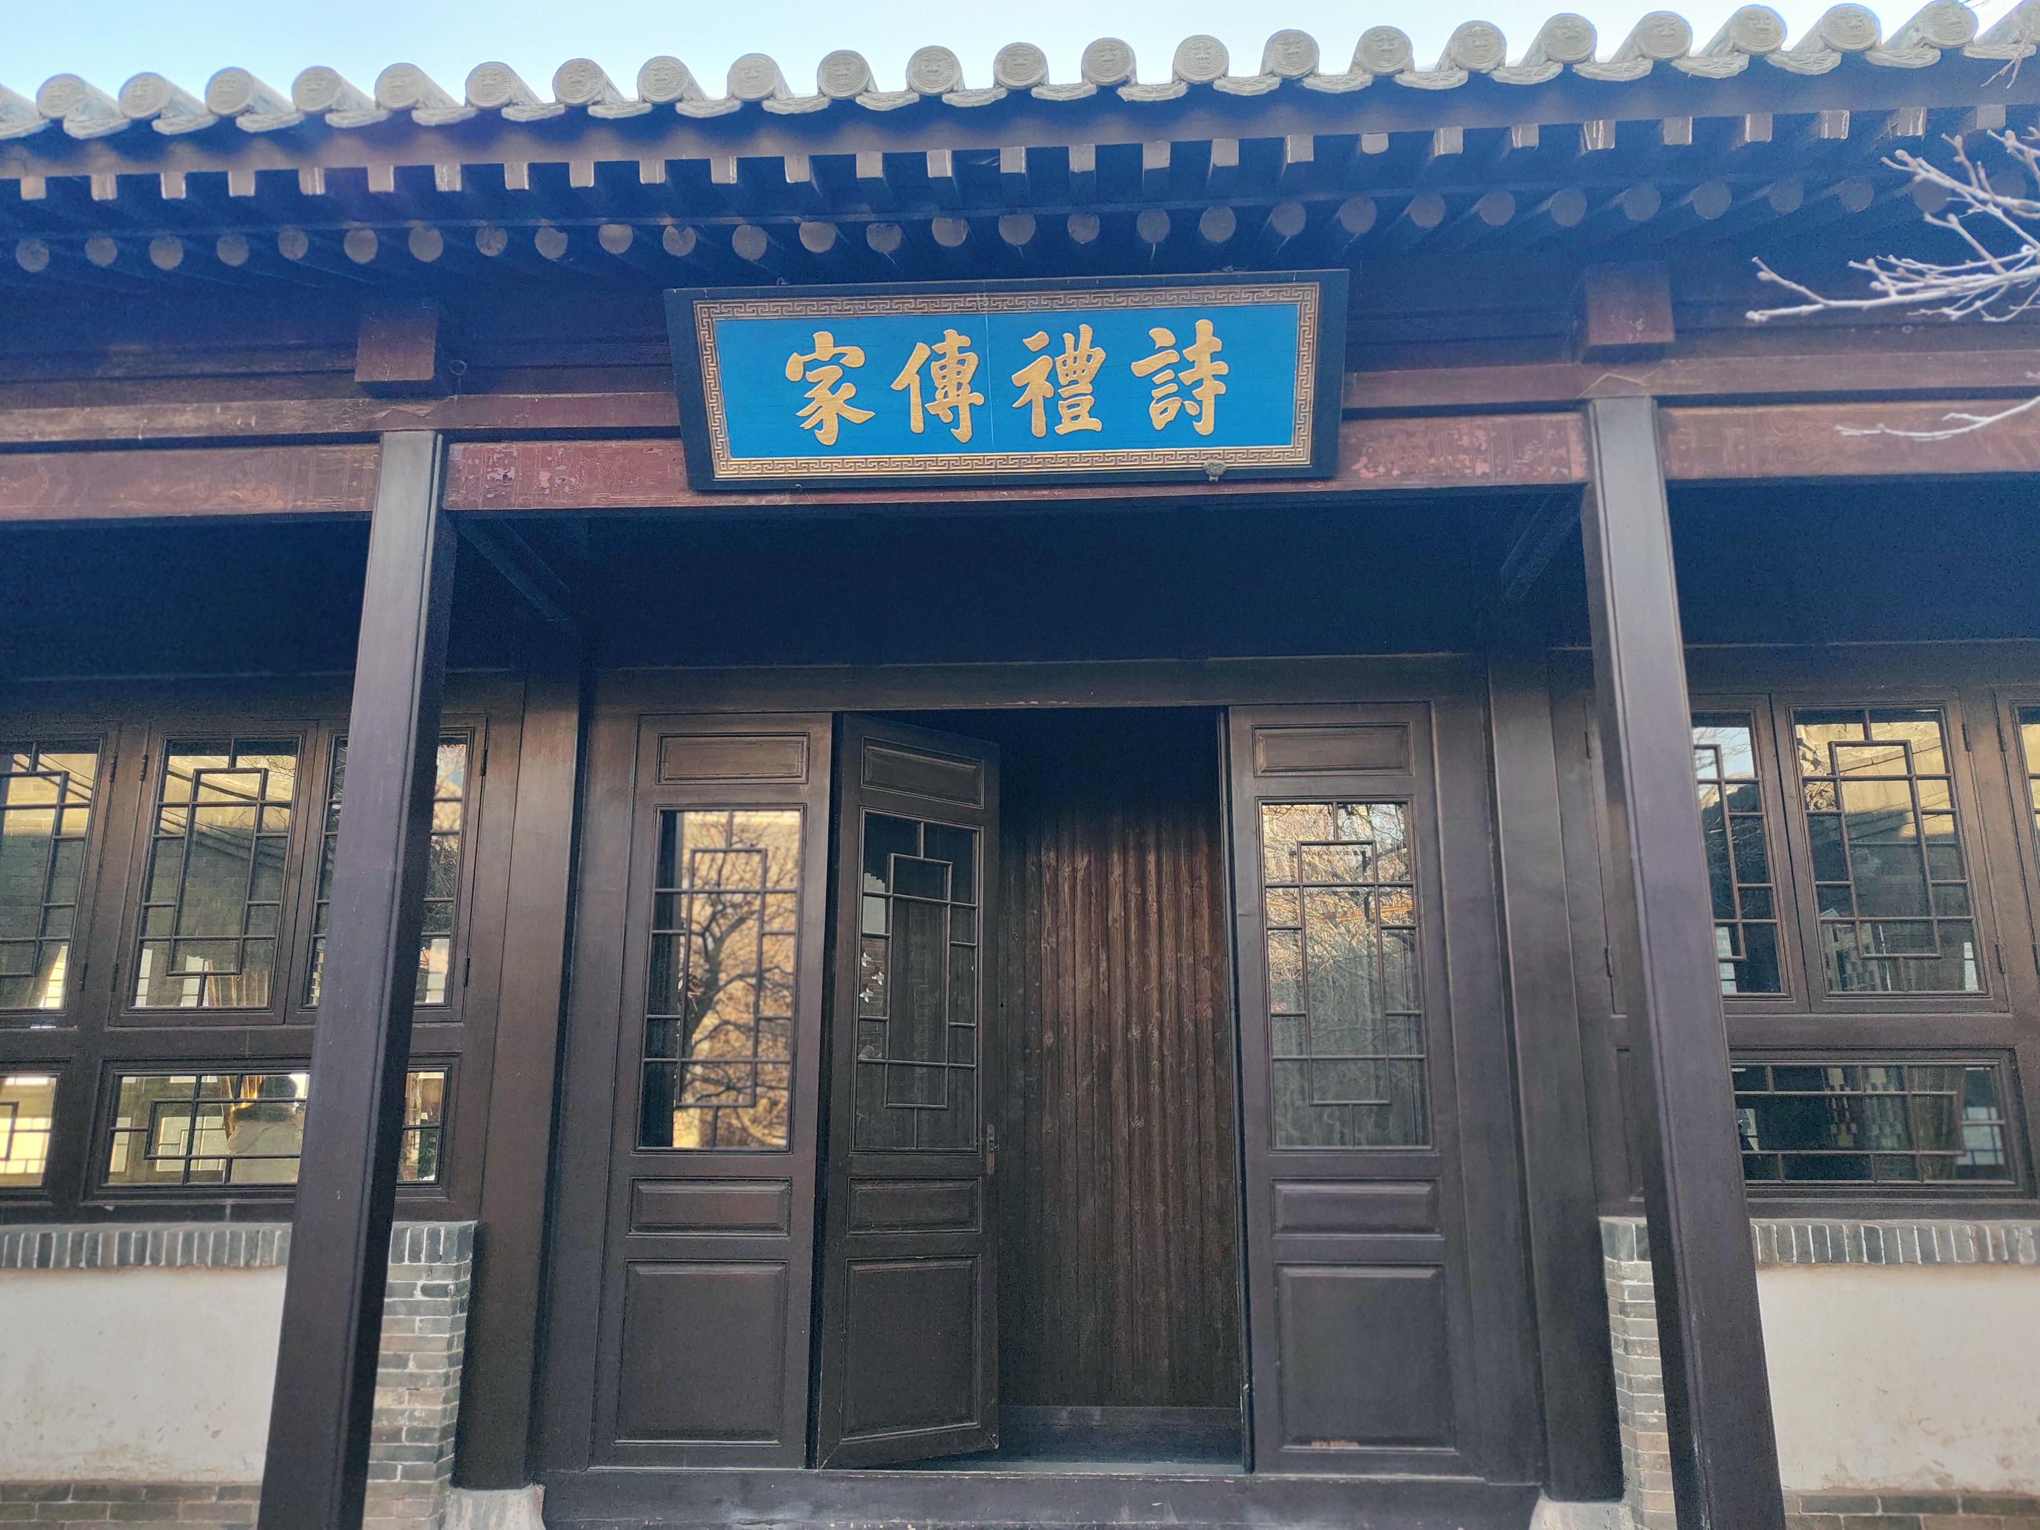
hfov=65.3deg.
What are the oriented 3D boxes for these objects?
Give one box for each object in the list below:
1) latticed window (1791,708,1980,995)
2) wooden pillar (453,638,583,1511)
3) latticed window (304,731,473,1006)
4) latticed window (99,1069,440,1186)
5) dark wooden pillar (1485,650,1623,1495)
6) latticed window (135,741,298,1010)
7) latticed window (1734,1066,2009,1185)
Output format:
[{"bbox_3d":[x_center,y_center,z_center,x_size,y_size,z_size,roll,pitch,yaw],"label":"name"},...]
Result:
[{"bbox_3d":[3.089,0.301,5.692,0.541,1.030,0.060,-1,-15,3],"label":"latticed window"},{"bbox_3d":[-1.755,0.973,5.763,0.230,2.999,0.220,-1,-15,3],"label":"wooden pillar"},{"bbox_3d":[-2.367,0.399,5.992,0.535,1.018,0.060,-1,-15,3],"label":"latticed window"},{"bbox_3d":[-2.693,1.314,5.770,1.276,0.418,0.060,-1,-15,3],"label":"latticed window"},{"bbox_3d":[1.819,0.947,5.557,0.227,2.948,0.220,-1,-15,3],"label":"dark wooden pillar"},{"bbox_3d":[-3.023,0.408,6.028,0.526,1.021,0.060,-1,-15,3],"label":"latticed window"},{"bbox_3d":[2.726,1.233,5.469,1.264,0.412,0.060,-1,-15,3],"label":"latticed window"}]

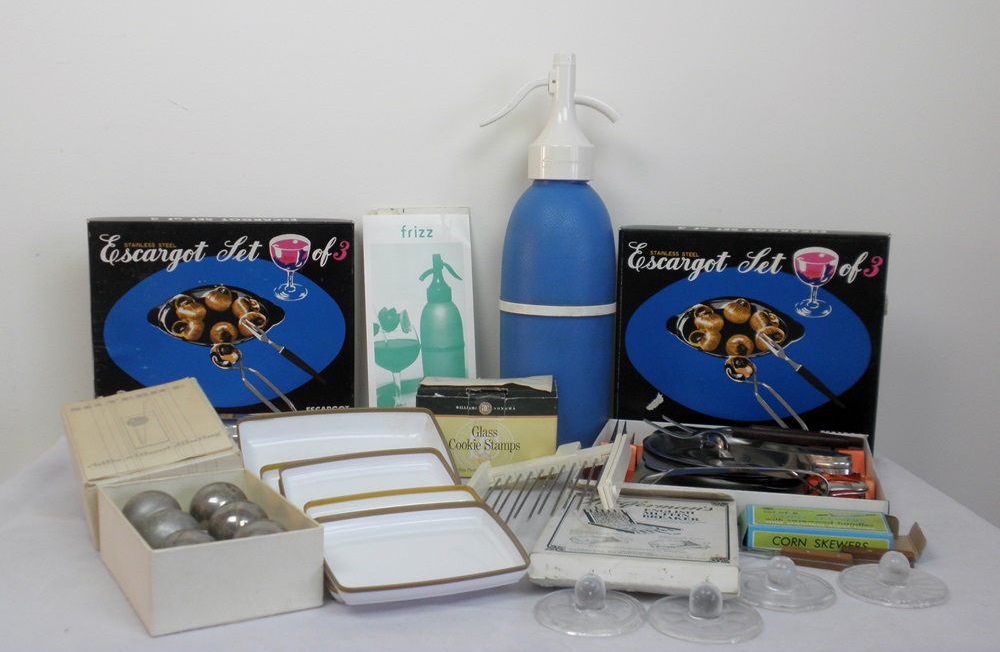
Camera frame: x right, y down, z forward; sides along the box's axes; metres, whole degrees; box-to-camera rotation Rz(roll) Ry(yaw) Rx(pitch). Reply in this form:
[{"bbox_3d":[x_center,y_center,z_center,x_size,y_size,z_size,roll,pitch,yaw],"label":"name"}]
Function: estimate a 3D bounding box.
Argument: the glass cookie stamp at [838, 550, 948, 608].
[{"bbox_3d":[0.272,0.167,0.739,0.072,0.029,0.072,1,7,0],"label":"glass cookie stamp"}]

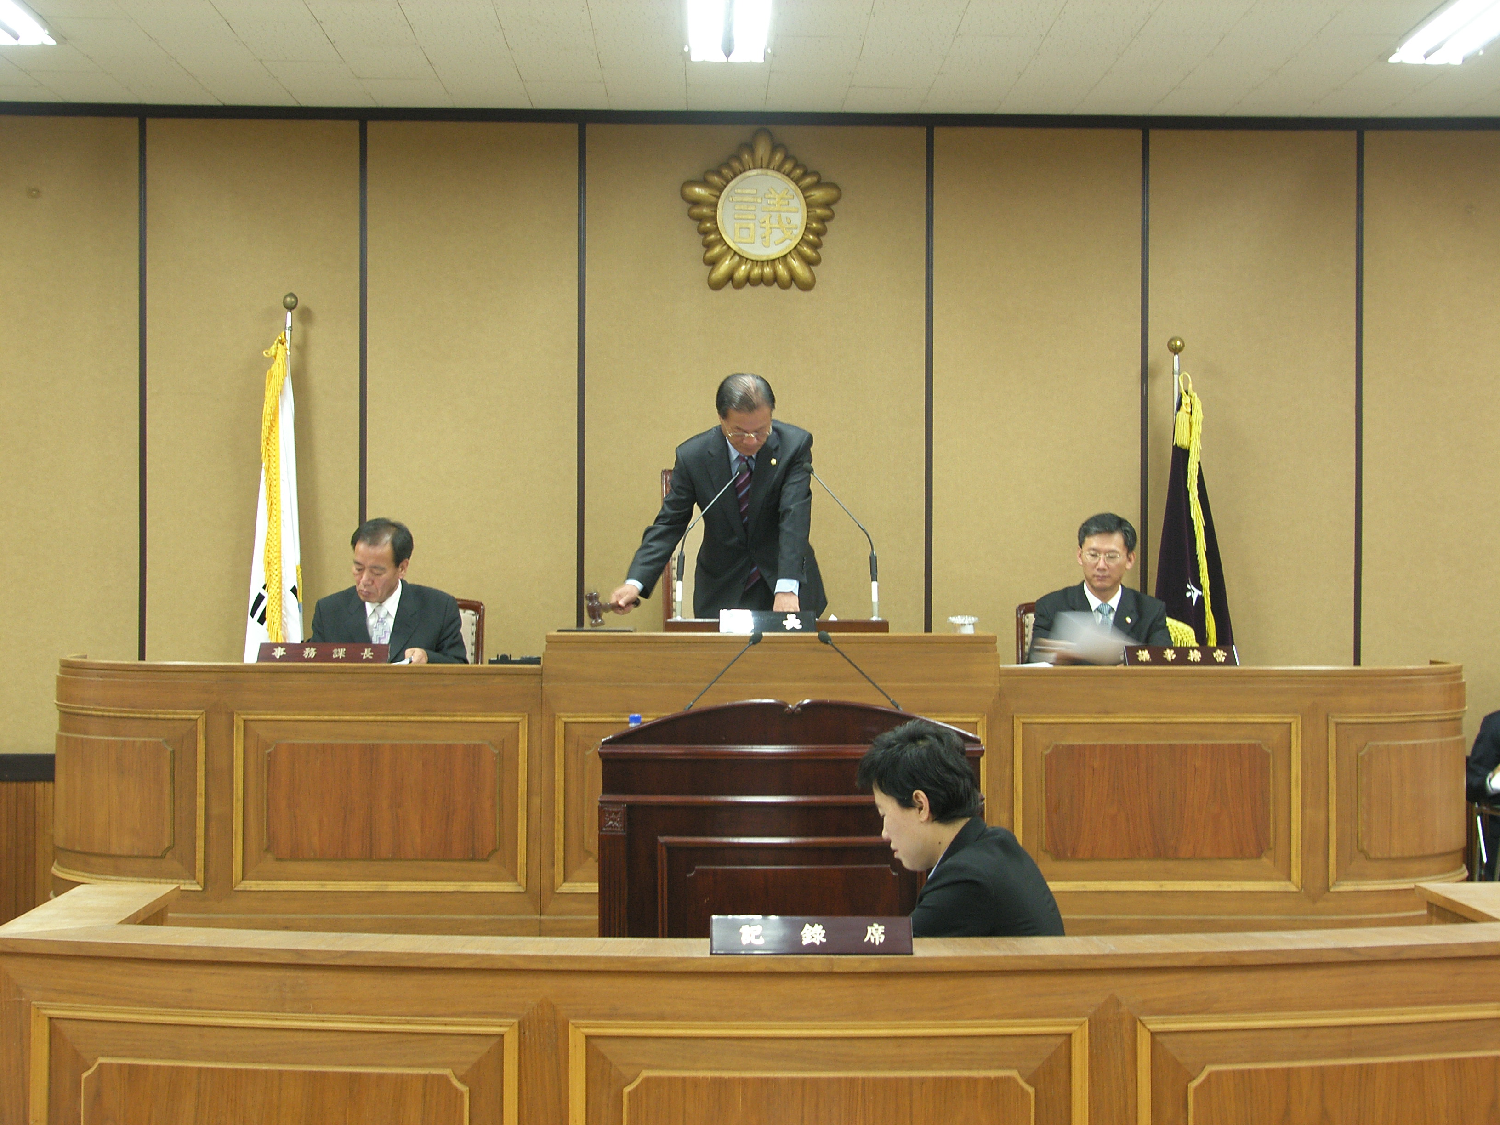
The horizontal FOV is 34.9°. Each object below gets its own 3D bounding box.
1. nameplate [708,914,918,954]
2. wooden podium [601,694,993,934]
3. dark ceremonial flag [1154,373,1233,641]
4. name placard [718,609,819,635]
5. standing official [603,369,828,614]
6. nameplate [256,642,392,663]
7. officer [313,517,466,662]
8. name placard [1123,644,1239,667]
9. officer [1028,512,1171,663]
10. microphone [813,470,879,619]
[{"bbox_3d":[0.109,0.667,4.290,0.362,0.067,0.070,0,0,-2],"label":"nameplate"},{"bbox_3d":[0.085,0.925,5.680,0.880,1.220,0.600,0,0,-2],"label":"wooden podium"},{"bbox_3d":[1.700,-0.100,9.080,0.360,1.270,0.250,0,0,-2],"label":"dark ceremonial flag"},{"bbox_3d":[0.053,0.174,7.040,0.288,0.068,0.070,0,0,-2],"label":"name placard"},{"bbox_3d":[-0.100,0.184,7.500,0.680,1.560,0.650,0,0,0],"label":"standing official"},{"bbox_3d":[-1.262,0.270,7.060,0.395,0.062,0.070,0,0,-2],"label":"nameplate"},{"bbox_3d":[-1.138,0.468,7.500,0.510,1.220,0.750,0,0,7],"label":"officer"},{"bbox_3d":[1.287,0.277,7.120,0.335,0.065,0.070,0,0,-2],"label":"name placard"},{"bbox_3d":[1.112,0.450,7.550,0.490,1.220,0.750,0,0,2],"label":"officer"},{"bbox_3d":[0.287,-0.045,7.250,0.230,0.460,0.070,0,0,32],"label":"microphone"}]

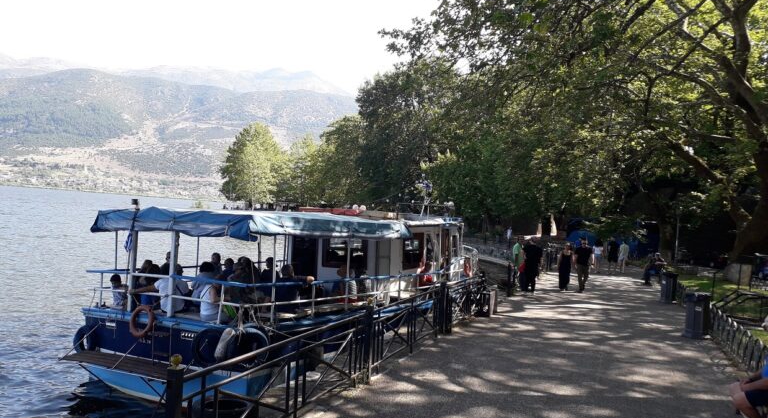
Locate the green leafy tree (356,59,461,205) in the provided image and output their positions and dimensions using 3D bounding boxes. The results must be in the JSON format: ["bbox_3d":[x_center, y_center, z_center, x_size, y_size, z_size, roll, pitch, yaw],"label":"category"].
[{"bbox_3d":[2.315,-4.412,45.015,9.500,13.620,9.500,4,0,0],"label":"green leafy tree"}]

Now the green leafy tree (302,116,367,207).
[{"bbox_3d":[-4.956,-4.164,66.013,9.000,12.260,9.000,4,0,0],"label":"green leafy tree"}]

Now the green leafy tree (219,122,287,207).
[{"bbox_3d":[-16.191,-4.864,75.013,8.600,12.170,8.600,4,0,0],"label":"green leafy tree"}]

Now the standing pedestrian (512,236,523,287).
[{"bbox_3d":[4.321,1.747,19.200,0.360,1.740,0.480,4,0,-6],"label":"standing pedestrian"}]

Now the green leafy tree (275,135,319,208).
[{"bbox_3d":[-11.577,-4.383,82.013,7.800,11.890,7.800,4,0,0],"label":"green leafy tree"}]

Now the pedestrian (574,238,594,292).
[{"bbox_3d":[6.511,1.820,19.500,0.560,1.760,0.400,4,0,19],"label":"pedestrian"}]

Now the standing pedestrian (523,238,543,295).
[{"bbox_3d":[4.627,1.754,18.600,0.550,1.760,0.380,4,0,-6],"label":"standing pedestrian"}]

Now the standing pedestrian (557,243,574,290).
[{"bbox_3d":[5.902,1.904,19.500,0.480,1.580,0.360,4,0,18],"label":"standing pedestrian"}]

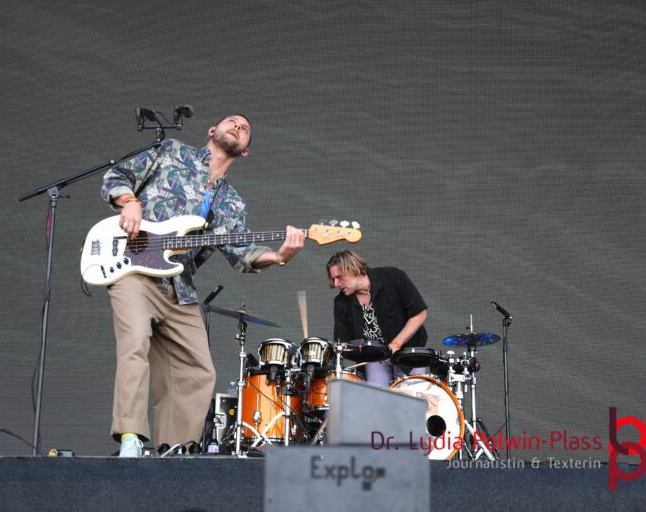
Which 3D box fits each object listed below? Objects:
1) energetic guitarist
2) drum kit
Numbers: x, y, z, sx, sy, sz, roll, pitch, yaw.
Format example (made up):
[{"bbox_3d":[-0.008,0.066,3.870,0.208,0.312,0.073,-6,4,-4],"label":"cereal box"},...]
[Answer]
[{"bbox_3d":[-0.503,0.113,7.413,0.880,1.560,0.720,2,-9,-13],"label":"energetic guitarist"},{"bbox_3d":[0.190,0.830,10.271,1.750,0.980,1.150,3,-9,-19],"label":"drum kit"}]

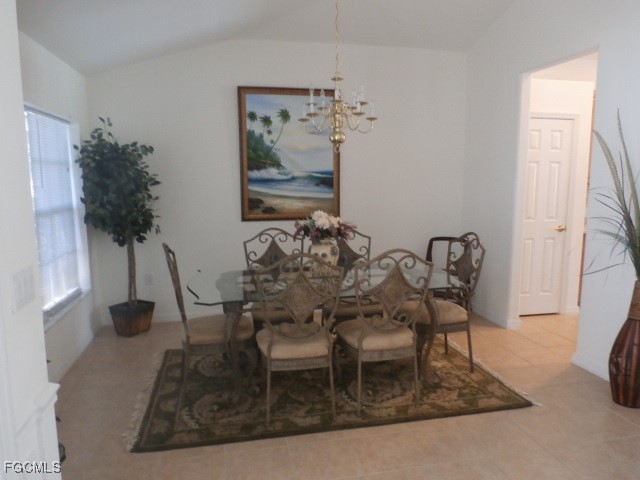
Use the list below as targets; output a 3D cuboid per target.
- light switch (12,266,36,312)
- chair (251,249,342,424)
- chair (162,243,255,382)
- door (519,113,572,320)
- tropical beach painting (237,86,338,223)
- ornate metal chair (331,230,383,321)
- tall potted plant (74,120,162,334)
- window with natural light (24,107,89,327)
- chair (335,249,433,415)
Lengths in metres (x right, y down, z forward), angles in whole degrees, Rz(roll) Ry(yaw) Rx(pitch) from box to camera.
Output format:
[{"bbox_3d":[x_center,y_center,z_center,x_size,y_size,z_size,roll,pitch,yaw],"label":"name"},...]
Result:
[{"bbox_3d":[-0.931,0.149,1.471,0.014,0.117,0.148,-2,8,-11],"label":"light switch"},{"bbox_3d":[-0.142,0.553,2.893,0.500,1.040,0.580,-1,8,-10],"label":"chair"},{"bbox_3d":[-0.763,0.512,3.209,0.580,1.040,0.500,-3,8,-18],"label":"chair"},{"bbox_3d":[2.268,-0.213,4.809,0.620,2.030,0.050,-2,8,-11],"label":"door"},{"bbox_3d":[-0.288,-0.856,4.699,1.030,1.310,0.050,-2,8,-11],"label":"tropical beach painting"},{"bbox_3d":[0.244,0.441,3.737,0.500,1.040,0.580,-2,8,-11],"label":"ornate metal chair"},{"bbox_3d":[-1.792,-0.097,4.214,0.700,1.980,0.660,-2,8,-11],"label":"tall potted plant"},{"bbox_3d":[-2.084,-0.221,3.738,0.110,1.540,0.940,-2,8,-11],"label":"window with natural light"},{"bbox_3d":[0.395,0.532,3.039,0.500,1.040,0.580,-2,8,-14],"label":"chair"}]

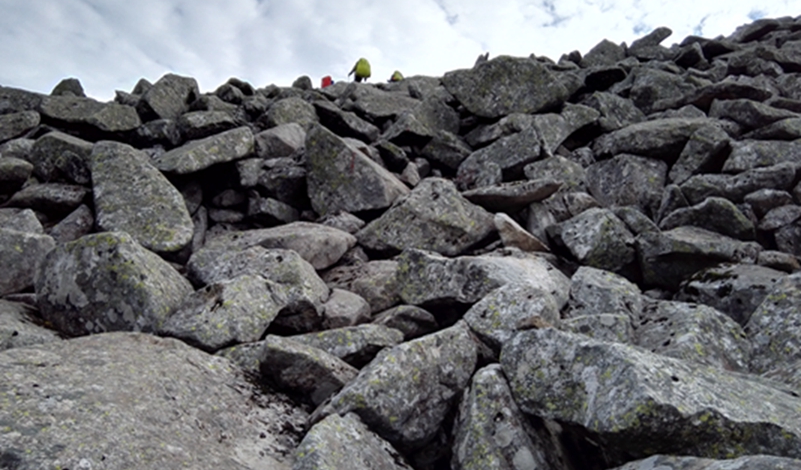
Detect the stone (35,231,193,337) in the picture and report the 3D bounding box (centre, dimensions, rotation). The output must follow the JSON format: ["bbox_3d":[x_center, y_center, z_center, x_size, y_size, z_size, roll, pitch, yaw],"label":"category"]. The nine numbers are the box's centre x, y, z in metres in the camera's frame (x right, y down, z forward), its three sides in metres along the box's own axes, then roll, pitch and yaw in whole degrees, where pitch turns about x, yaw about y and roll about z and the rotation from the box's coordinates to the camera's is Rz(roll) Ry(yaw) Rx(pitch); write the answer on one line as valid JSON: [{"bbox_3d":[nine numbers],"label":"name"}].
[{"bbox_3d":[-1.540,0.287,3.600,0.763,0.587,0.650,4,-10,-23],"label":"stone"}]

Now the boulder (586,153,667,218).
[{"bbox_3d":[1.863,-0.395,5.527,0.659,0.554,0.515,-1,-7,10],"label":"boulder"}]

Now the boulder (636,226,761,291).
[{"bbox_3d":[1.733,0.148,3.900,0.630,0.370,0.450,-1,-6,13],"label":"boulder"}]

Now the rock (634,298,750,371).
[{"bbox_3d":[1.328,0.475,3.050,0.475,0.368,0.450,-4,-10,23],"label":"rock"}]

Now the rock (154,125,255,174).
[{"bbox_3d":[-2.091,-0.912,7.157,1.067,0.512,0.626,1,-7,-8],"label":"rock"}]

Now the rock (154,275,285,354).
[{"bbox_3d":[-0.876,0.384,3.300,0.600,0.370,0.420,1,-6,-8],"label":"rock"}]

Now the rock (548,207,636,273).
[{"bbox_3d":[1.203,0.034,4.202,0.524,0.414,0.409,-4,-8,27],"label":"rock"}]

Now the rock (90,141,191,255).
[{"bbox_3d":[-1.866,-0.278,4.850,0.692,0.769,0.550,3,-10,-21],"label":"rock"}]

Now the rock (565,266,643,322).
[{"bbox_3d":[1.056,0.319,3.487,0.406,0.320,0.356,-1,-7,9],"label":"rock"}]

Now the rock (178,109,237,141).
[{"bbox_3d":[-3.108,-1.779,10.800,0.900,0.400,0.650,1,-6,-8],"label":"rock"}]

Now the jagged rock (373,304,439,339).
[{"bbox_3d":[0.025,0.440,3.309,0.326,0.184,0.240,0,-7,0],"label":"jagged rock"}]

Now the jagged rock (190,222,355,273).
[{"bbox_3d":[-0.833,0.107,4.364,1.068,0.389,0.668,1,-7,-5],"label":"jagged rock"}]

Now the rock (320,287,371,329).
[{"bbox_3d":[-0.279,0.378,3.400,0.250,0.210,0.220,0,-6,-2],"label":"rock"}]

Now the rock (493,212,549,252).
[{"bbox_3d":[0.819,-0.023,4.500,0.367,0.261,0.220,-2,-9,10],"label":"rock"}]

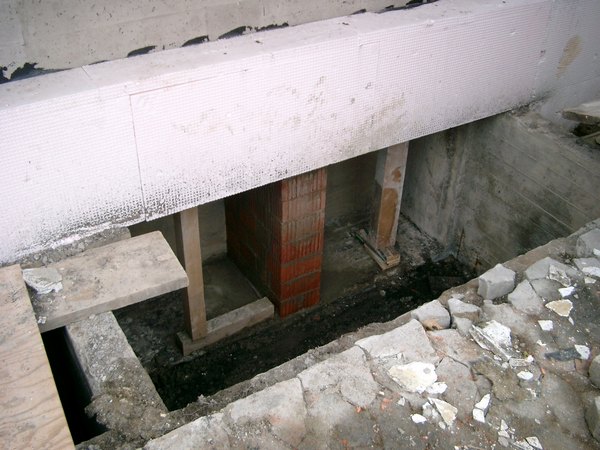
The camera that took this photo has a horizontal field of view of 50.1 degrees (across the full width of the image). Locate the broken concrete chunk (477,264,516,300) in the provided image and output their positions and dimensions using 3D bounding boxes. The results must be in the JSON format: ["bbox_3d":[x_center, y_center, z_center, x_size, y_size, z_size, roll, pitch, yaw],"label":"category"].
[{"bbox_3d":[0.775,0.229,2.502,0.130,0.090,0.099,-27,45,-33],"label":"broken concrete chunk"}]

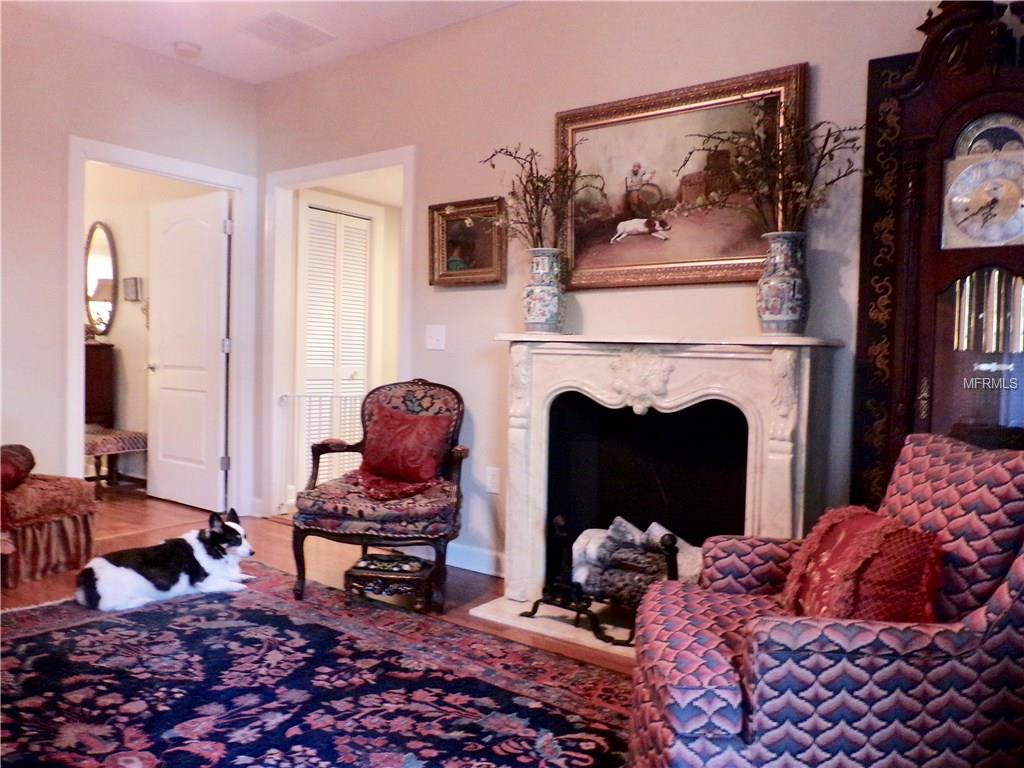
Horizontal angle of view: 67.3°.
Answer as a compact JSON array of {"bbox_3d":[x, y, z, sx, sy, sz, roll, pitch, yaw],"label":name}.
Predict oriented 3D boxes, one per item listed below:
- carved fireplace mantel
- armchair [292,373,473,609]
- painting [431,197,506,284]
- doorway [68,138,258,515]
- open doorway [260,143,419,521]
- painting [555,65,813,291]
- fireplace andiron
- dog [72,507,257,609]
[{"bbox_3d":[0.544,0.389,3.028,1.326,1.154,0.334,3,3,38],"label":"carved fireplace mantel"},{"bbox_3d":[-0.542,0.456,3.539,0.638,0.951,0.678,2,3,11],"label":"armchair"},{"bbox_3d":[-0.225,-0.689,3.764,0.491,0.410,0.051,3,6,38],"label":"painting"},{"bbox_3d":[-2.017,-0.212,4.476,0.152,2.156,1.083,3,3,38],"label":"doorway"},{"bbox_3d":[-1.000,-0.192,4.485,1.285,2.156,0.152,3,3,38],"label":"open doorway"},{"bbox_3d":[0.632,-0.776,3.062,1.052,0.759,0.061,3,8,38],"label":"painting"},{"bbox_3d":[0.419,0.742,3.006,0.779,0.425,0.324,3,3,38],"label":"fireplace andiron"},{"bbox_3d":[-1.500,0.757,3.388,0.688,0.334,0.314,-1,3,-41],"label":"dog"}]

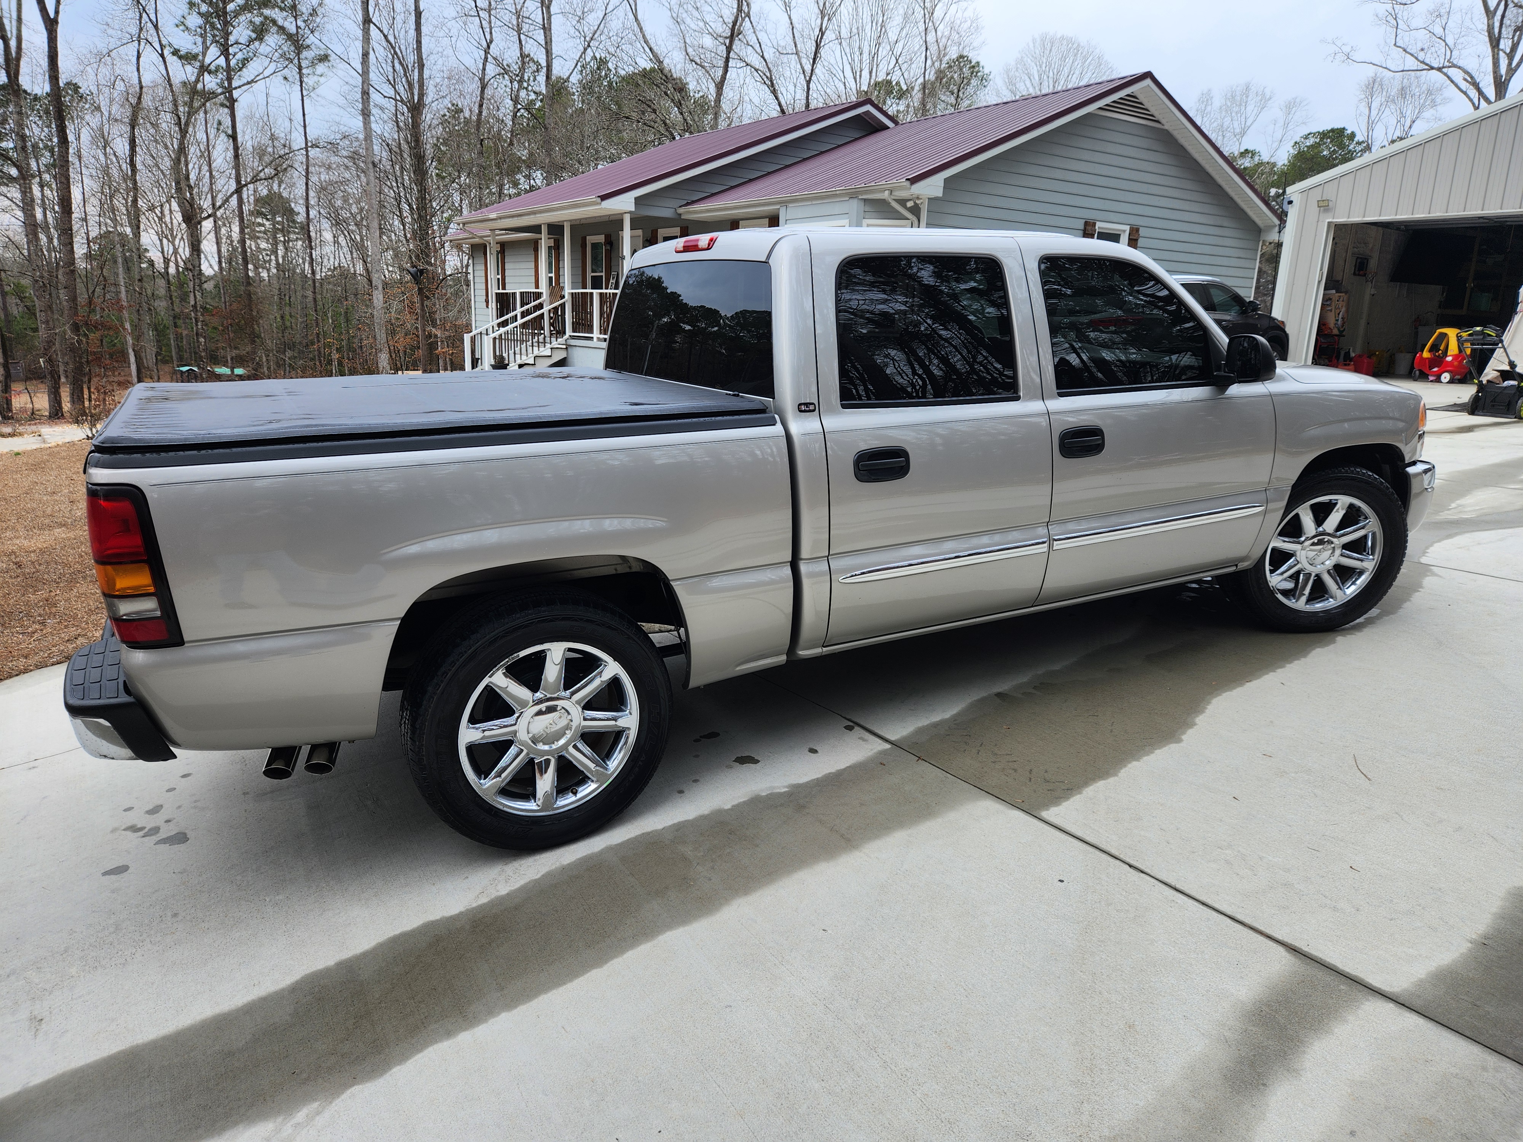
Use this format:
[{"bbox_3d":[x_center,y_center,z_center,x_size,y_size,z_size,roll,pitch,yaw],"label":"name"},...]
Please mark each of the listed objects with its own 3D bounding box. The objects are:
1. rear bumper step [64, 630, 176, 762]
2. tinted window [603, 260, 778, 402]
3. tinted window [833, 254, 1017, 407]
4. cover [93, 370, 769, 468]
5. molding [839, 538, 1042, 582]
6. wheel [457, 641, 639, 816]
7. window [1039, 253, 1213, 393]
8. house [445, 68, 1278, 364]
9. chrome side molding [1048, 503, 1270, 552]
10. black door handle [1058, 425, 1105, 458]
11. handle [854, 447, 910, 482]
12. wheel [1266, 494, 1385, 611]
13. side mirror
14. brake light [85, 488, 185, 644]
[{"bbox_3d":[-1.695,0.312,2.701,0.220,0.230,0.580,-8,19,-27],"label":"rear bumper step"},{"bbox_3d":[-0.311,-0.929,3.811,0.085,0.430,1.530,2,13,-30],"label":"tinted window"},{"bbox_3d":[0.551,-0.794,3.336,0.730,0.475,0.050,-9,1,-27],"label":"tinted window"},{"bbox_3d":[-1.167,-0.590,3.425,1.740,0.085,1.840,-8,17,-27],"label":"cover"},{"bbox_3d":[0.652,-0.034,3.511,0.910,0.060,0.030,-8,19,-27],"label":"molding"},{"bbox_3d":[-0.657,0.445,3.062,0.545,0.545,0.200,-8,19,-27],"label":"wheel"},{"bbox_3d":[1.394,-0.947,3.846,0.840,0.500,0.040,-8,3,-27],"label":"window"},{"bbox_3d":[-0.075,-7.392,23.604,11.500,5.600,18.600,-8,17,-35],"label":"house"},{"bbox_3d":[1.569,-0.176,3.913,1.180,0.048,0.022,-9,18,-27],"label":"chrome side molding"},{"bbox_3d":[1.172,-0.473,3.709,0.220,0.115,0.040,-8,19,-27],"label":"black door handle"},{"bbox_3d":[0.390,-0.341,3.233,0.215,0.110,0.045,-8,17,-27],"label":"handle"},{"bbox_3d":[2.584,-0.101,4.730,0.545,0.545,0.200,0,17,-2],"label":"wheel"},{"bbox_3d":[1.874,-0.811,3.847,0.130,0.185,0.200,-8,19,-27],"label":"side mirror"},{"bbox_3d":[-1.498,-0.021,2.435,0.150,0.405,0.160,-8,19,-27],"label":"brake light"}]

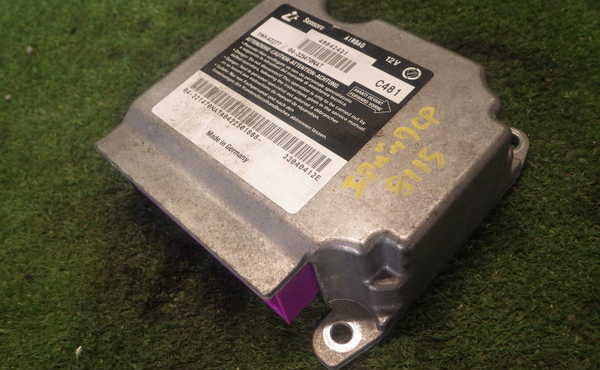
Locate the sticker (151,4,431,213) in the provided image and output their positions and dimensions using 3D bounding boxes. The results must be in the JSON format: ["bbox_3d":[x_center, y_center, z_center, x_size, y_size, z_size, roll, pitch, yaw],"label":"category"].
[{"bbox_3d":[-0.004,-0.030,0.176,0.069,0.001,0.066,35,68,30],"label":"sticker"}]

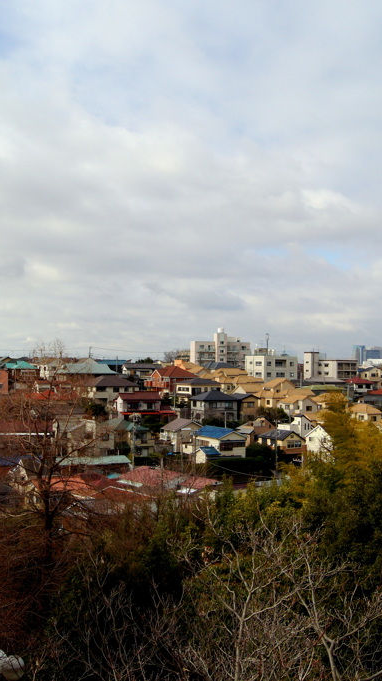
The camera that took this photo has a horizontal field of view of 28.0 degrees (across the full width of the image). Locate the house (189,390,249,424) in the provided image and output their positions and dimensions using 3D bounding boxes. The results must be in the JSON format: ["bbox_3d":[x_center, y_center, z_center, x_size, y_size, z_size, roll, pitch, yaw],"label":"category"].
[{"bbox_3d":[6.776,17.899,207.836,11.200,8.700,9.200,1,-2,-24],"label":"house"}]

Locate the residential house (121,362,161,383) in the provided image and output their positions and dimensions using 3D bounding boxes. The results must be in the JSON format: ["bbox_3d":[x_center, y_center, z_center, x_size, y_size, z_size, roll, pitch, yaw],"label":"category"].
[{"bbox_3d":[-15.803,11.500,244.854,12.000,8.000,8.000,1,-2,-17],"label":"residential house"}]

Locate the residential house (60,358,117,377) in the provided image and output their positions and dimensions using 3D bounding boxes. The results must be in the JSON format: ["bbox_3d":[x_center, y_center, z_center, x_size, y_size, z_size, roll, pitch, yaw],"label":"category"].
[{"bbox_3d":[-32.056,10.033,239.845,17.500,8.500,13.000,1,-2,-15],"label":"residential house"}]

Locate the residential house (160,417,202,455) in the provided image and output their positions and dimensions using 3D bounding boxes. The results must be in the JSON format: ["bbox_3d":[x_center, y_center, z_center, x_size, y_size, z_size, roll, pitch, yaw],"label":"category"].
[{"bbox_3d":[-2.600,23.609,189.838,7.800,8.600,9.200,1,-2,-24],"label":"residential house"}]

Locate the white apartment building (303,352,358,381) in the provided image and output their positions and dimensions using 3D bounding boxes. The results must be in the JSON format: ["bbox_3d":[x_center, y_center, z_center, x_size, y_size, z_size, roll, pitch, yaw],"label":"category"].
[{"bbox_3d":[48.350,9.880,266.000,12.700,11.300,13.300,2,-2,-30],"label":"white apartment building"}]

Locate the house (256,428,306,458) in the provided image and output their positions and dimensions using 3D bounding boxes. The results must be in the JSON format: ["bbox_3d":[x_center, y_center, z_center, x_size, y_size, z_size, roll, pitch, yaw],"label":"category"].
[{"bbox_3d":[21.228,24.808,179.865,7.500,7.400,9.000,1,-3,-34],"label":"house"}]

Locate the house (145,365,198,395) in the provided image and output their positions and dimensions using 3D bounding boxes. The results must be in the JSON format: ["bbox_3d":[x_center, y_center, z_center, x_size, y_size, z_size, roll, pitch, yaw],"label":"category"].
[{"bbox_3d":[-5.448,11.907,225.834,10.500,8.800,10.500,2,-3,-38],"label":"house"}]

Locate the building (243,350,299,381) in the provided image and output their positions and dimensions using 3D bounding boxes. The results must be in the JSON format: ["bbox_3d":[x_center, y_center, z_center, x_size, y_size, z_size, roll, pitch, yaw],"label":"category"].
[{"bbox_3d":[25.176,8.617,239.787,13.000,11.300,11.000,1,-2,-30],"label":"building"}]

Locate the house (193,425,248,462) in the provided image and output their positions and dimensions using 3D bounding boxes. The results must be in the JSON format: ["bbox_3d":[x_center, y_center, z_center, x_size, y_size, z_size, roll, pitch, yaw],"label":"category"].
[{"bbox_3d":[7.075,23.945,177.854,7.600,8.000,10.500,1,-2,-32],"label":"house"}]

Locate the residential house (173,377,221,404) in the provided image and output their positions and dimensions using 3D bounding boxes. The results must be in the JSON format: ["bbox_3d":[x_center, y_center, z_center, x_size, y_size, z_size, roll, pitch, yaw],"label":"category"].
[{"bbox_3d":[2.131,14.800,217.843,11.500,8.300,8.500,1,-2,-24],"label":"residential house"}]

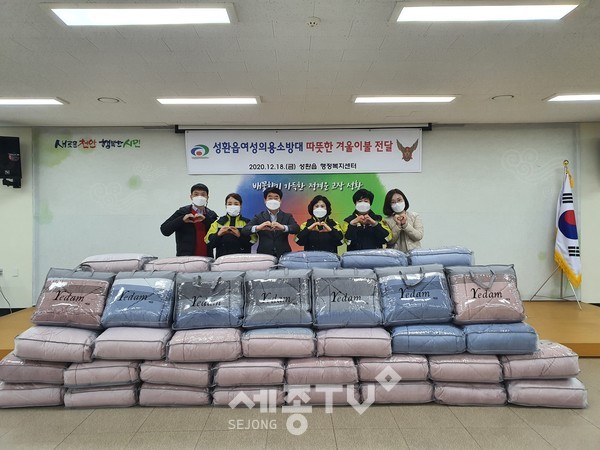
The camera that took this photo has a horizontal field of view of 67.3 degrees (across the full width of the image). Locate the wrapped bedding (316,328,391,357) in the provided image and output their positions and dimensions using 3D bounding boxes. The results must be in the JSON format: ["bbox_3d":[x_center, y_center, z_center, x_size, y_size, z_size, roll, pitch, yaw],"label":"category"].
[{"bbox_3d":[0.441,0.981,3.890,0.603,0.195,0.490,-1,1,-1],"label":"wrapped bedding"}]

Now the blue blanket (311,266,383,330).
[{"bbox_3d":[0.379,0.608,3.761,0.560,0.470,0.200,-1,-13,0],"label":"blue blanket"}]

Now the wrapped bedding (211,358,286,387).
[{"bbox_3d":[-0.407,1.168,3.787,0.565,0.185,0.490,-1,1,-1],"label":"wrapped bedding"}]

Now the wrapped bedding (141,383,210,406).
[{"bbox_3d":[-0.978,1.344,3.793,0.565,0.180,0.490,-1,1,1],"label":"wrapped bedding"}]

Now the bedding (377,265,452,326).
[{"bbox_3d":[0.939,0.595,3.767,0.565,0.475,0.200,-1,-13,0],"label":"bedding"}]

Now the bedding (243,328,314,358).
[{"bbox_3d":[-0.169,0.987,3.875,0.584,0.195,0.490,-1,1,-1],"label":"bedding"}]

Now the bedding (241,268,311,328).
[{"bbox_3d":[-0.186,0.673,3.983,0.580,0.480,0.190,-1,-16,-1],"label":"bedding"}]

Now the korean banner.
[{"bbox_3d":[0.065,-1.121,6.920,3.620,0.665,0.020,-1,1,-1],"label":"korean banner"}]

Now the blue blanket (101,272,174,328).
[{"bbox_3d":[-1.429,0.674,4.064,0.600,0.510,0.190,0,-25,0],"label":"blue blanket"}]

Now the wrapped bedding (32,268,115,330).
[{"bbox_3d":[-2.019,0.663,4.053,0.600,0.510,0.190,2,-25,4],"label":"wrapped bedding"}]

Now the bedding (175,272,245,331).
[{"bbox_3d":[-0.736,0.627,3.750,0.560,0.465,0.200,-1,-13,0],"label":"bedding"}]

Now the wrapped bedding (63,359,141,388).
[{"bbox_3d":[-1.539,1.140,3.710,0.575,0.195,0.450,-1,1,0],"label":"wrapped bedding"}]

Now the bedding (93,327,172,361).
[{"bbox_3d":[-1.365,0.997,3.864,0.588,0.195,0.490,-1,1,-1],"label":"bedding"}]

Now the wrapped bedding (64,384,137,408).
[{"bbox_3d":[-1.593,1.350,3.807,0.565,0.180,0.490,-1,1,-5],"label":"wrapped bedding"}]

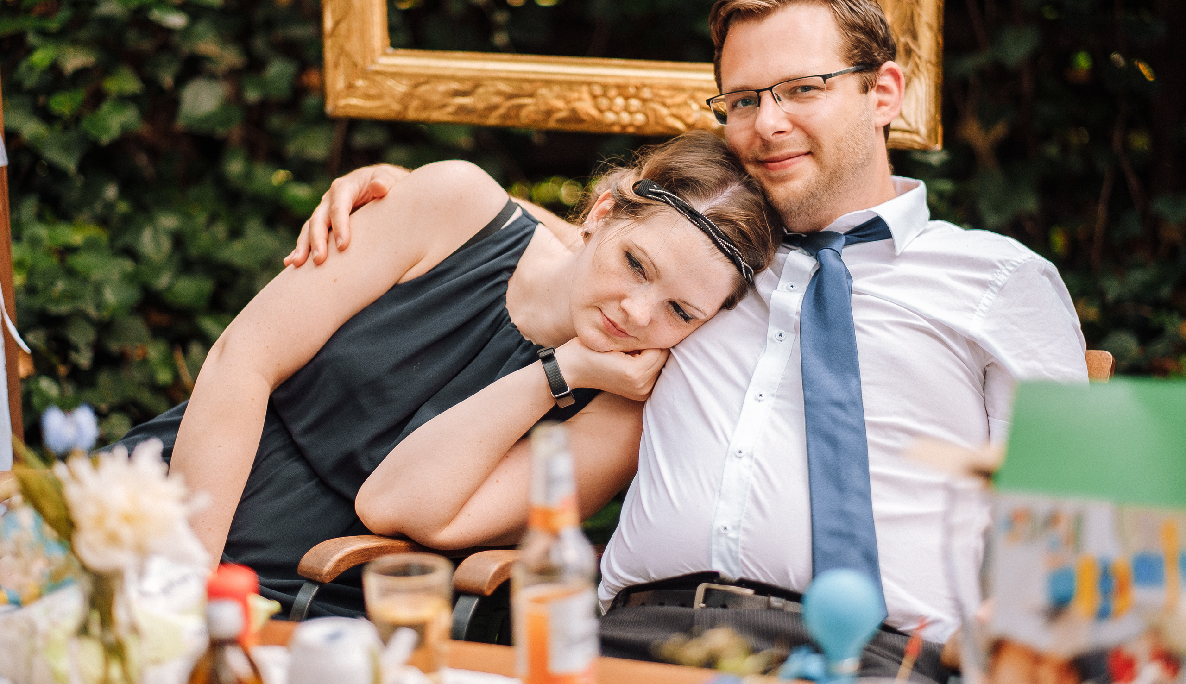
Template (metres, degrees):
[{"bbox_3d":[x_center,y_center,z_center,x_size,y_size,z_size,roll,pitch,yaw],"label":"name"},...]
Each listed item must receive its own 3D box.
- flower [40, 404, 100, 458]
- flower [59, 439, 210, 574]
[{"bbox_3d":[-0.389,0.066,2.060,0.043,0.038,0.040,-1,9,0],"label":"flower"},{"bbox_3d":[-0.342,0.122,2.050,0.103,0.096,0.100,-1,9,0],"label":"flower"}]

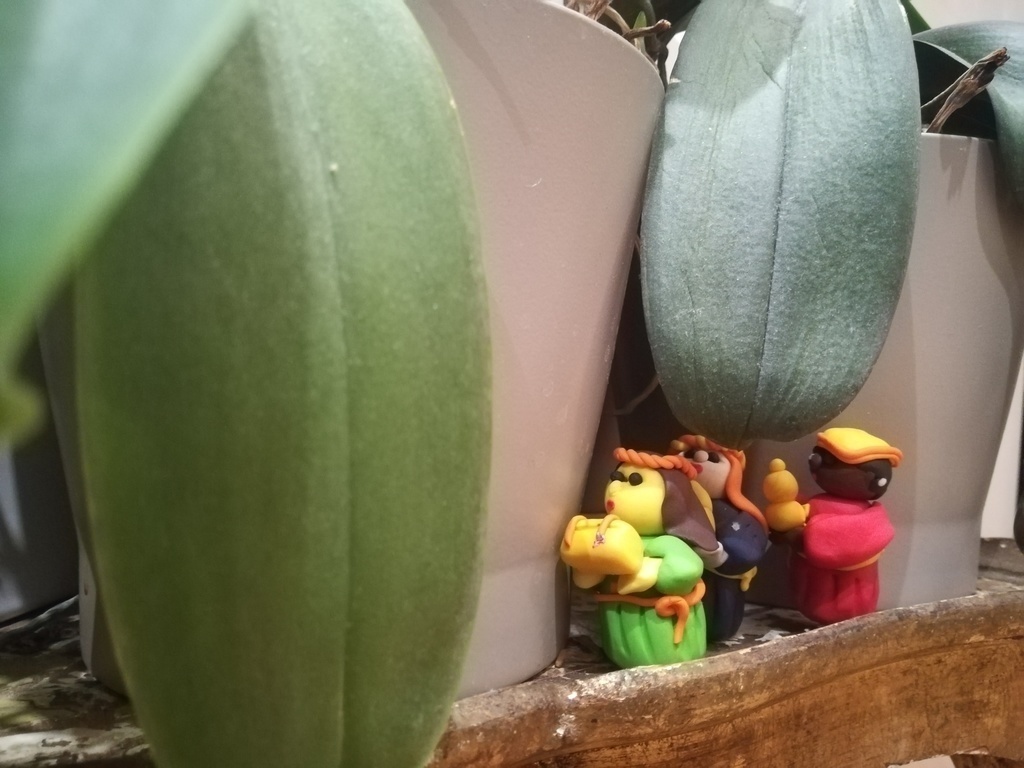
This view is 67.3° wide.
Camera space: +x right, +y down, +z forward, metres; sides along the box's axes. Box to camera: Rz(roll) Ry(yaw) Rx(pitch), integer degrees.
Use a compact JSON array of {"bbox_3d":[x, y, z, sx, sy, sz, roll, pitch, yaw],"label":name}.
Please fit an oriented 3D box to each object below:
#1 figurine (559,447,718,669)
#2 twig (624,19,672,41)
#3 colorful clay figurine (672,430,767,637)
[{"bbox_3d":[0.029,0.036,0.168,0.029,0.046,0.028,1,1,-30],"label":"figurine"},{"bbox_3d":[0.028,-0.073,0.159,0.013,0.005,0.006,2,1,0],"label":"twig"},{"bbox_3d":[0.047,0.036,0.184,0.030,0.047,0.027,2,1,26],"label":"colorful clay figurine"}]

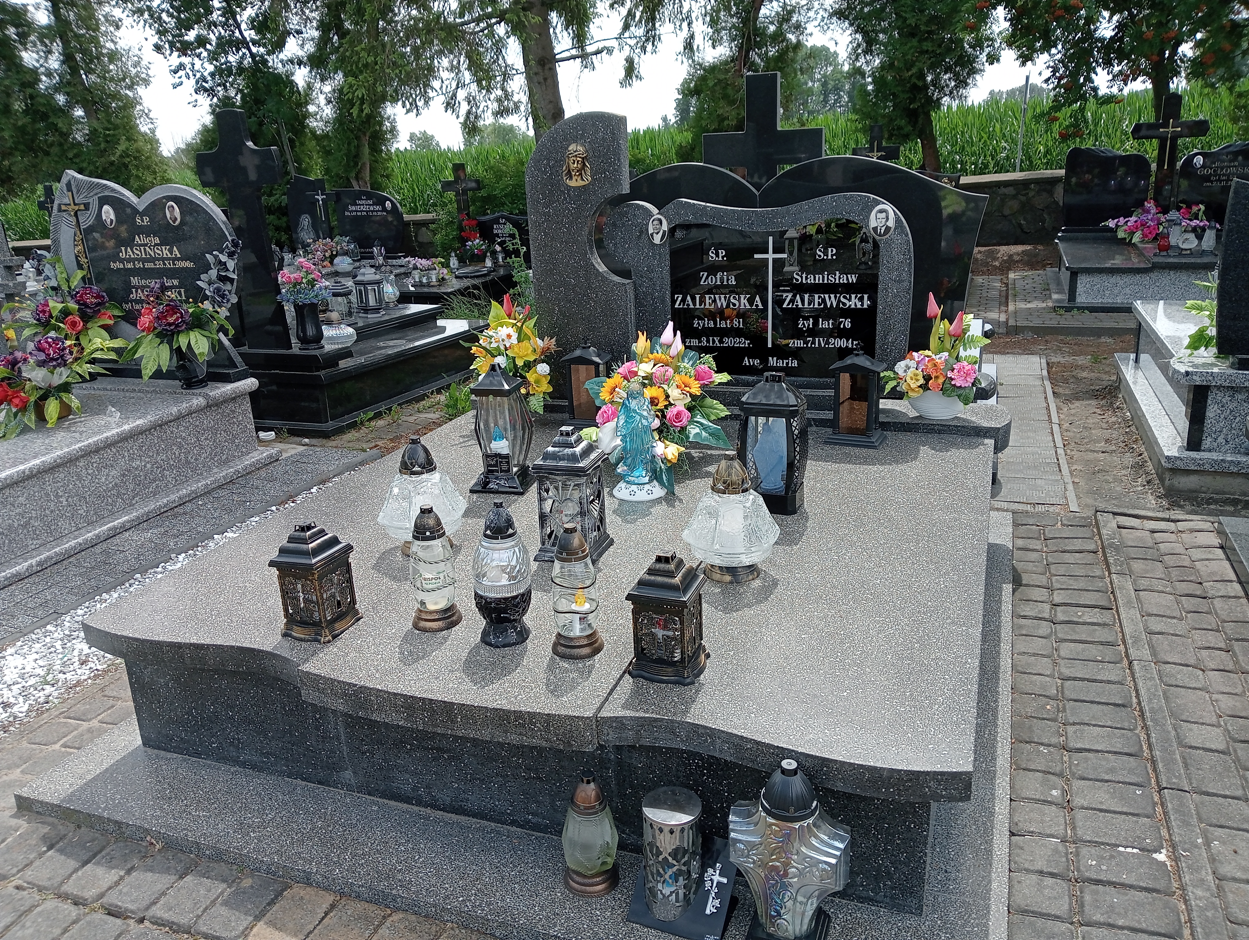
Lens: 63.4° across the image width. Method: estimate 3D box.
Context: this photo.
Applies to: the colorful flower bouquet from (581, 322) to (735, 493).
[{"bbox_3d":[0.105,-0.222,3.058,0.431,0.451,0.353,5,19,19],"label":"colorful flower bouquet"}]

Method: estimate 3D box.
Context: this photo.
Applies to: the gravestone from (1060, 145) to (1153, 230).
[{"bbox_3d":[4.441,-2.599,9.322,0.741,0.718,0.090,3,19,16],"label":"gravestone"}]

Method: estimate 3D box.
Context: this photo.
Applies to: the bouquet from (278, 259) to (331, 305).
[{"bbox_3d":[-1.704,-1.002,5.380,0.280,0.255,0.260,-2,18,1],"label":"bouquet"}]

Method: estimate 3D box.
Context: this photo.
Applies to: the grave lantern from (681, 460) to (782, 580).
[{"bbox_3d":[0.270,0.114,2.526,0.240,0.306,0.240,5,20,20],"label":"grave lantern"}]

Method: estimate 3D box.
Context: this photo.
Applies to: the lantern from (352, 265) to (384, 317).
[{"bbox_3d":[-1.541,-1.087,6.089,0.186,0.289,0.186,5,19,19],"label":"lantern"}]

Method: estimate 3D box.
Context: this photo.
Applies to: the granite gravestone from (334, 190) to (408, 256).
[{"bbox_3d":[-2.445,-2.402,9.793,0.782,0.624,0.090,4,20,19],"label":"granite gravestone"}]

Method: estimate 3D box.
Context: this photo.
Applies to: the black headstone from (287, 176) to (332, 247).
[{"bbox_3d":[-2.696,-2.218,8.796,0.436,0.662,0.098,5,19,19],"label":"black headstone"}]

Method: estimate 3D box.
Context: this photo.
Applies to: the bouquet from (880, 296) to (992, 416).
[{"bbox_3d":[1.044,-0.383,3.393,0.338,0.409,0.274,5,19,19],"label":"bouquet"}]

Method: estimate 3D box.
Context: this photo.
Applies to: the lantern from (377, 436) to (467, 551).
[{"bbox_3d":[-0.500,0.054,2.546,0.211,0.291,0.211,-2,18,1],"label":"lantern"}]

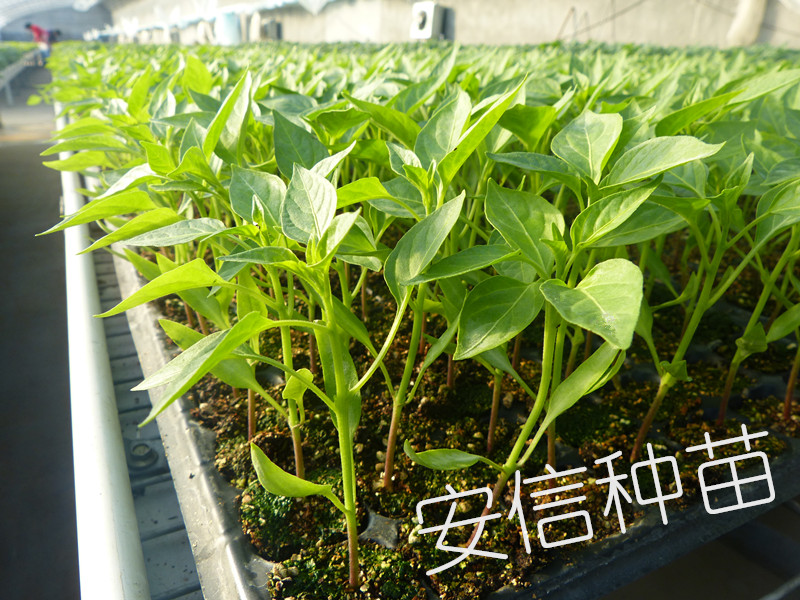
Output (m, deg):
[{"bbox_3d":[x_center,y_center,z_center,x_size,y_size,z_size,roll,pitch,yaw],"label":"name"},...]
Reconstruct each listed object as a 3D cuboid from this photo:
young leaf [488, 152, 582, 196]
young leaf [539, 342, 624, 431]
[{"bbox_3d":[0.045,-0.042,0.202,0.033,0.007,0.016,22,37,6],"label":"young leaf"},{"bbox_3d":[0.053,0.025,0.175,0.011,0.032,0.005,42,11,18],"label":"young leaf"}]

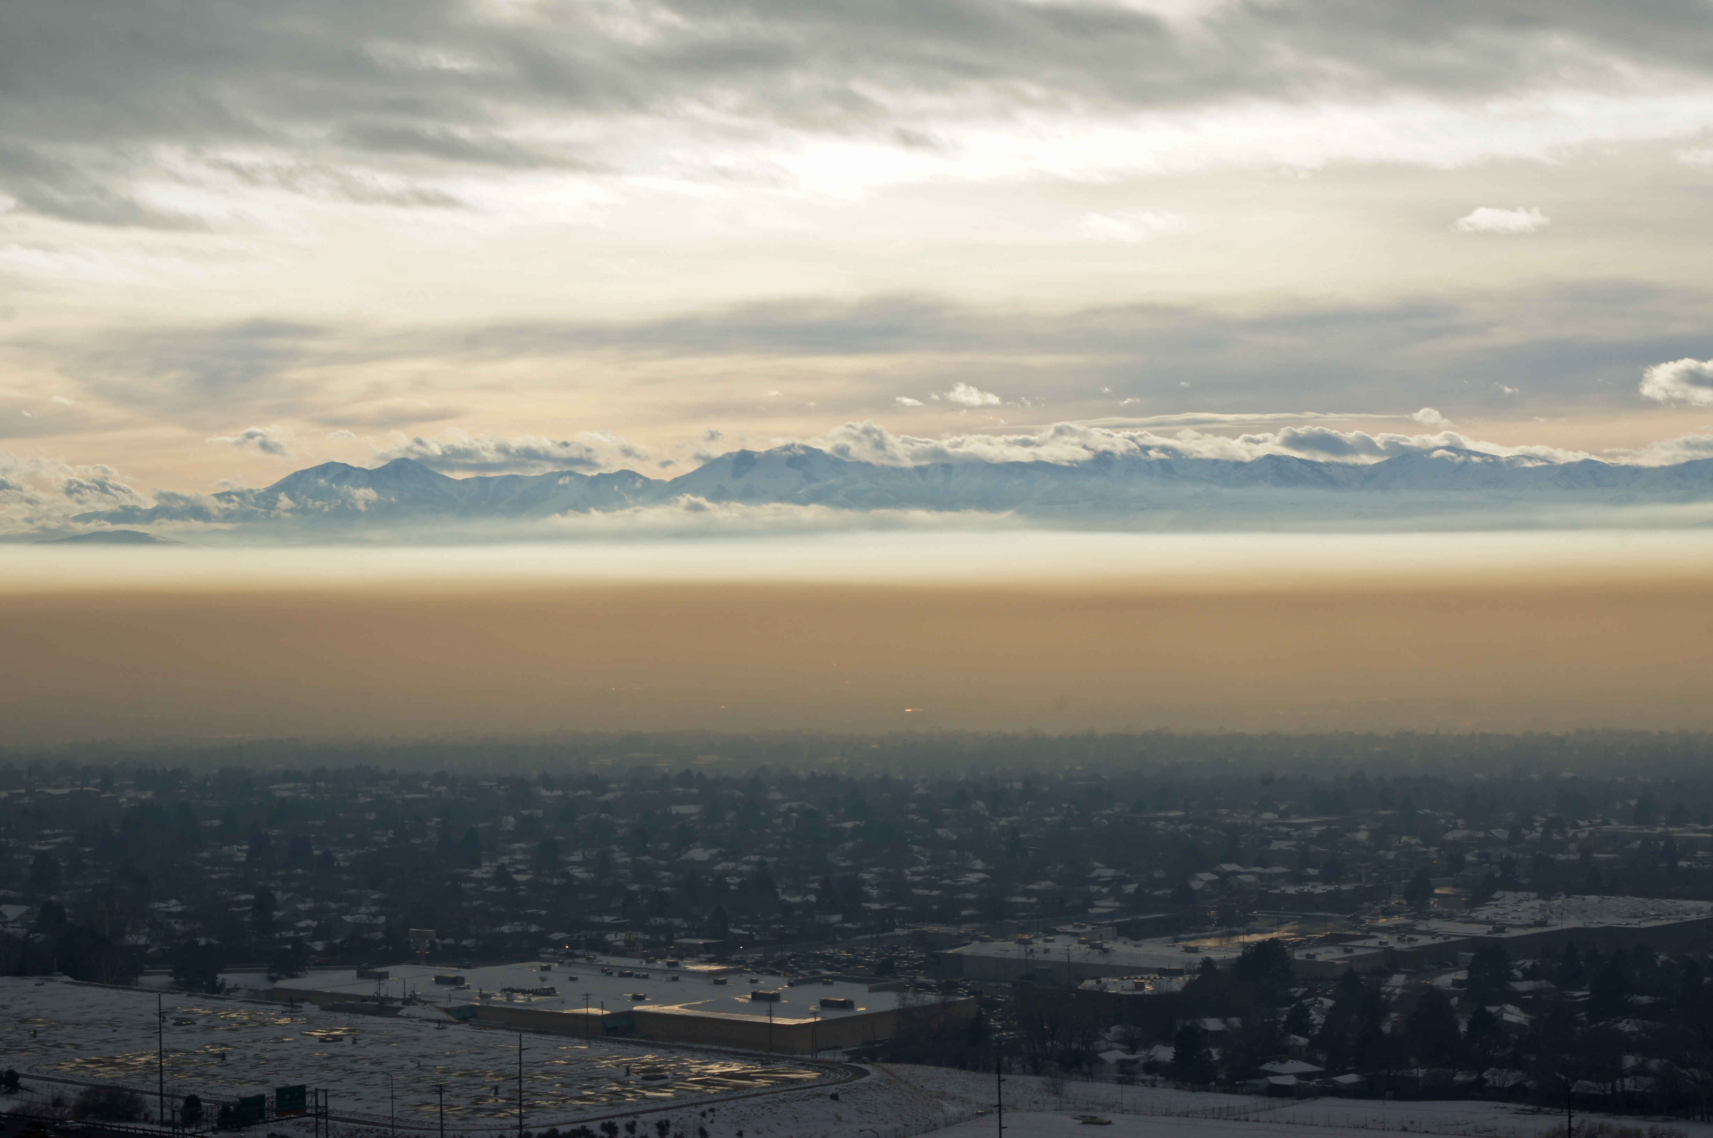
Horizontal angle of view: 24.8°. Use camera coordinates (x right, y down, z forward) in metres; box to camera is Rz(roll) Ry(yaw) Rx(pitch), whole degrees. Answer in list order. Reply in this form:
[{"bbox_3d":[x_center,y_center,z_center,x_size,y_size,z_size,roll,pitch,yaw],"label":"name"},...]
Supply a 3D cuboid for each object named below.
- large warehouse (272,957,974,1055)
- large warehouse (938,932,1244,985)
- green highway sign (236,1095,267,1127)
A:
[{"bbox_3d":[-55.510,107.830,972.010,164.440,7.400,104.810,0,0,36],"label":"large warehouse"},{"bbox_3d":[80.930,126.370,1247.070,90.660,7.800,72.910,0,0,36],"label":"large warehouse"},{"bbox_3d":[-91.960,82.380,594.000,0.300,3.750,5.200,0,0,36],"label":"green highway sign"}]

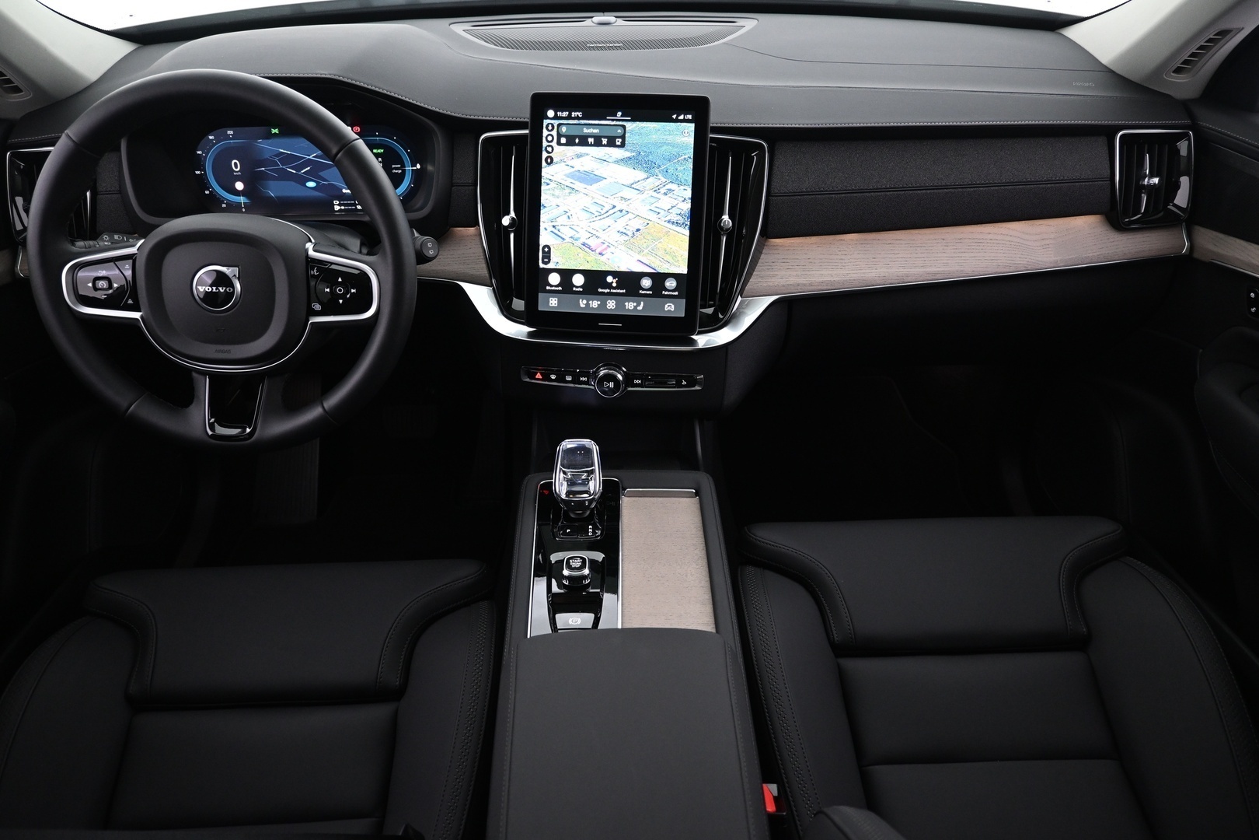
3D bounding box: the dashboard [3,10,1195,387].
[{"bbox_3d":[-0.030,-0.331,1.167,1.430,0.365,0.555,-1,33,-1],"label":"dashboard"}]

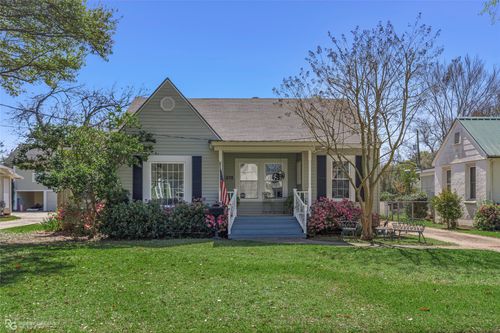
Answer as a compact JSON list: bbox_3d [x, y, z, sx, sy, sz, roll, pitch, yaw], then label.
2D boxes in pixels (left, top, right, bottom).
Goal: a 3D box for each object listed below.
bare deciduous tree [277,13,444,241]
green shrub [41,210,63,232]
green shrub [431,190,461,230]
[{"bbox_3d":[3.783,-1.337,17.100,5.800,7.700,5.500,0,-2,0],"label":"bare deciduous tree"},{"bbox_3d":[-8.579,2.377,21.000,0.950,0.950,0.900,0,-2,0],"label":"green shrub"},{"bbox_3d":[9.301,2.035,23.000,1.500,1.800,1.450,0,-2,0],"label":"green shrub"}]

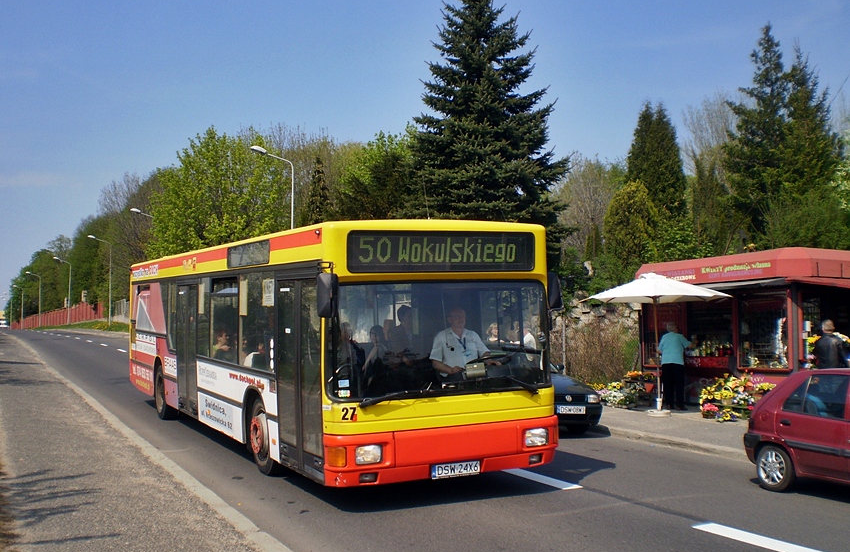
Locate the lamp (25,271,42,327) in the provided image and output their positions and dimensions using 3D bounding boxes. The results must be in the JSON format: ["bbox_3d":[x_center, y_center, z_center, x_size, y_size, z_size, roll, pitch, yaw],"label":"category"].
[{"bbox_3d":[-64.817,3.943,146.500,2.400,9.200,0.350,1,-2,-29],"label":"lamp"}]

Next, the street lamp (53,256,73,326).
[{"bbox_3d":[-49.033,2.029,119.600,2.350,9.200,0.350,1,-2,-29],"label":"street lamp"}]

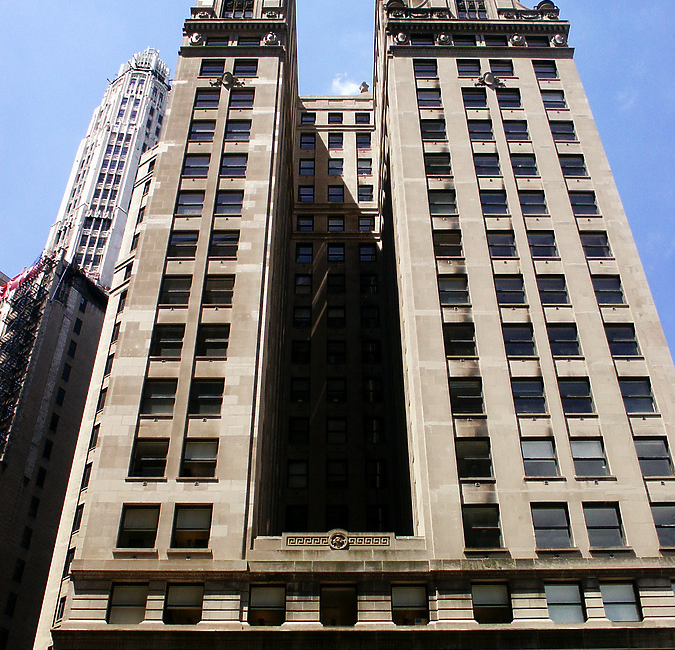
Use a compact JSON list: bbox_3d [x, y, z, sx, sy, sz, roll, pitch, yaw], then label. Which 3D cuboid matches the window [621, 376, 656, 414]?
[{"bbox_3d":[14.697,3.454,44.582,1.580,2.200,0.250,0,-42,0],"label":"window"}]

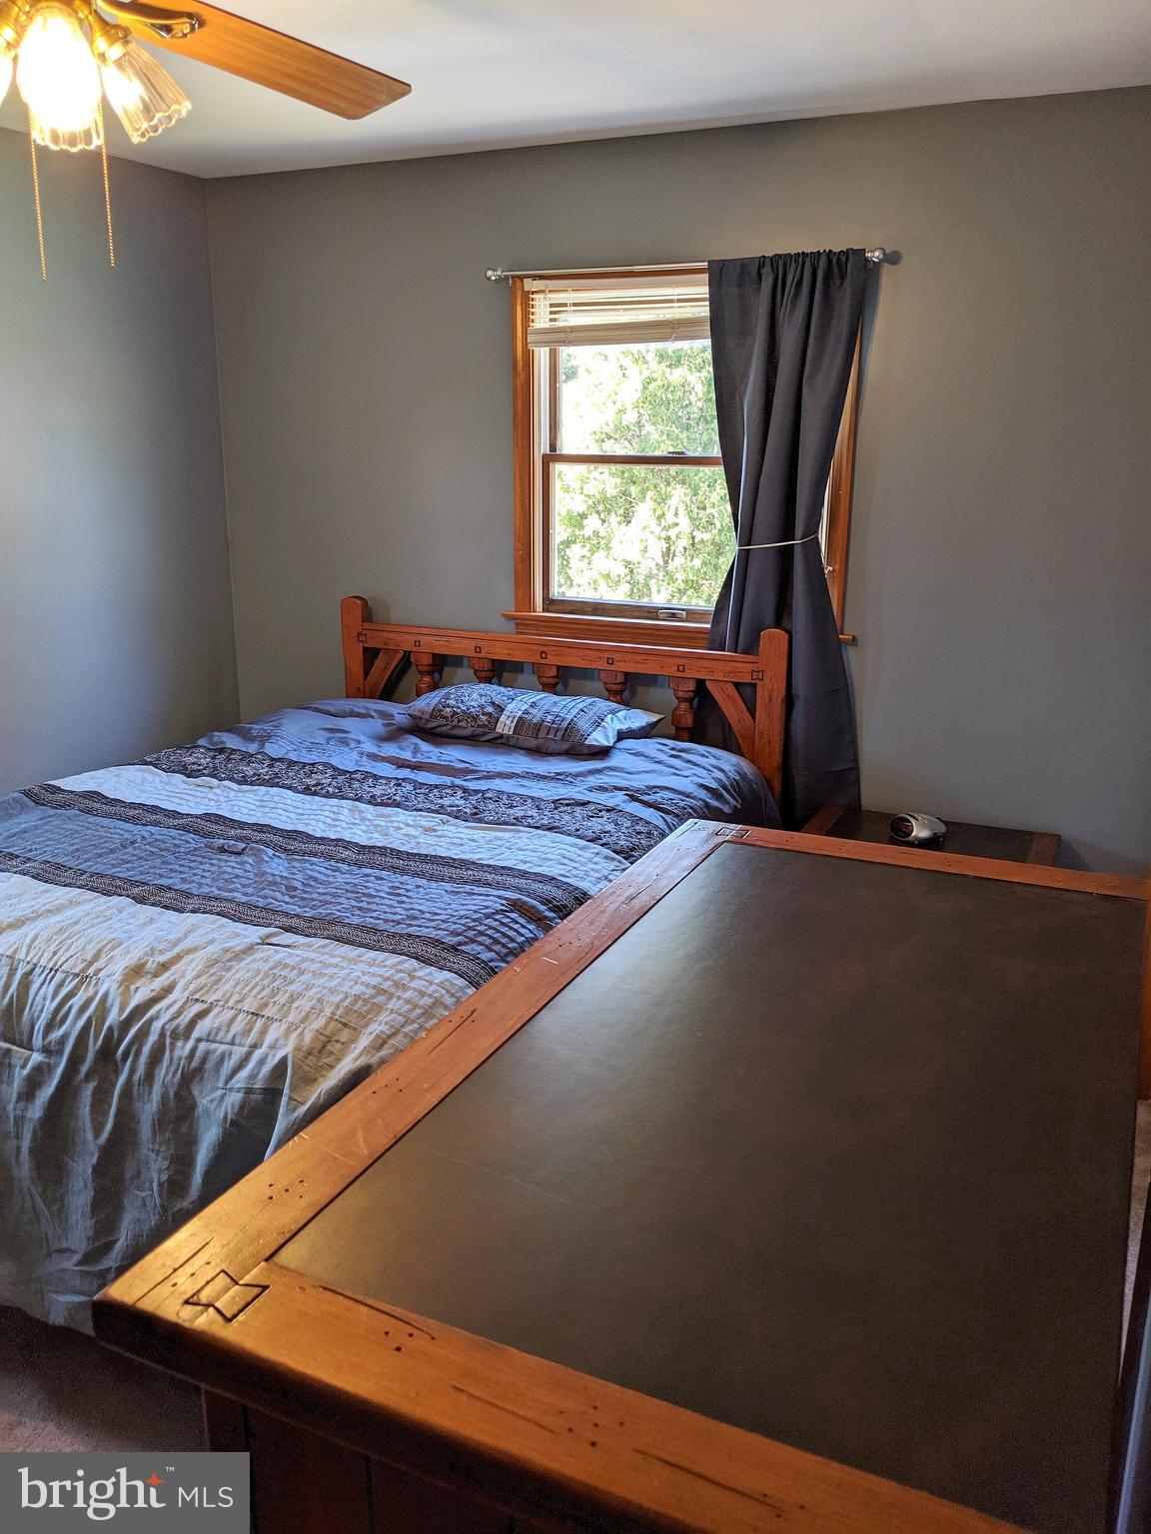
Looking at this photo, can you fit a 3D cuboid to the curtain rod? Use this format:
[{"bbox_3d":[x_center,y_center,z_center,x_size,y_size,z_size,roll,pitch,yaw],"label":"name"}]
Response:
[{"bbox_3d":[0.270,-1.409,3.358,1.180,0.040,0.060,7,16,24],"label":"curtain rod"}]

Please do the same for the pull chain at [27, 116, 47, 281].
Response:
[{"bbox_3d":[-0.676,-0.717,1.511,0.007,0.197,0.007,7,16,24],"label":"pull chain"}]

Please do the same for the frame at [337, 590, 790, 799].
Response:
[{"bbox_3d":[-0.085,0.043,3.847,1.495,1.109,0.080,7,16,24],"label":"frame"}]

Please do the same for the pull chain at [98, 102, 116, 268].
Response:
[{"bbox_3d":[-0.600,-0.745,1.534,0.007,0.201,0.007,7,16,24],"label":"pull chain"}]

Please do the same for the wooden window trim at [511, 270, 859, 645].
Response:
[{"bbox_3d":[0.286,-0.894,3.543,1.070,1.107,0.100,7,16,24],"label":"wooden window trim"}]

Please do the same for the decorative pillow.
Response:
[{"bbox_3d":[-0.130,-0.153,3.526,0.680,0.140,0.370,7,16,24],"label":"decorative pillow"}]

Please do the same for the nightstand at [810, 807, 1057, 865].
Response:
[{"bbox_3d":[0.945,0.478,3.301,0.650,0.568,0.450,7,16,24],"label":"nightstand"}]

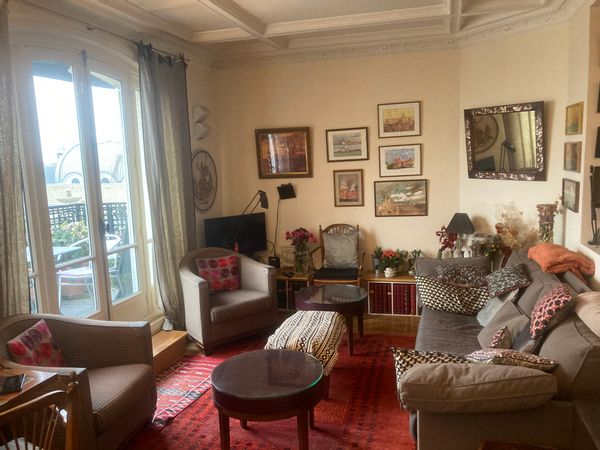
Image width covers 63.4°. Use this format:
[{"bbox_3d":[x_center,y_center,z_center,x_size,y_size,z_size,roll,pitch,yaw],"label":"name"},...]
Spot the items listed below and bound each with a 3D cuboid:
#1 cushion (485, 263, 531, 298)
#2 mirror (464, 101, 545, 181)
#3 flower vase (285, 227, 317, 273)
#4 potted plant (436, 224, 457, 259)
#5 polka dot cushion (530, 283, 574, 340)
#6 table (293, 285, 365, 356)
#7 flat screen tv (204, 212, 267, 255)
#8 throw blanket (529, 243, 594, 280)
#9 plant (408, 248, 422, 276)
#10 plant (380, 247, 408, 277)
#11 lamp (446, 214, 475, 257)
[{"bbox_3d":[1.585,0.432,3.712,0.330,0.110,0.290,-22,24,10],"label":"cushion"},{"bbox_3d":[1.776,-0.711,4.242,0.040,0.641,0.782,-14,13,-29],"label":"mirror"},{"bbox_3d":[0.005,0.283,5.198,0.307,0.487,0.277,0,8,17],"label":"flower vase"},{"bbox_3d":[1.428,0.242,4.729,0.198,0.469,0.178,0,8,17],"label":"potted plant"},{"bbox_3d":[1.506,0.509,2.913,0.130,0.350,0.360,33,16,9],"label":"polka dot cushion"},{"bbox_3d":[0.269,0.797,4.096,0.605,0.440,0.605,-2,8,0],"label":"table"},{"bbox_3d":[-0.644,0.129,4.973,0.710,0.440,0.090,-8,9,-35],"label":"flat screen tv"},{"bbox_3d":[1.761,0.240,3.281,0.356,0.178,0.446,0,8,17],"label":"throw blanket"},{"bbox_3d":[1.158,0.390,4.865,0.158,0.273,0.158,0,8,17],"label":"plant"},{"bbox_3d":[0.957,0.389,4.915,0.257,0.277,0.218,0,8,17],"label":"plant"},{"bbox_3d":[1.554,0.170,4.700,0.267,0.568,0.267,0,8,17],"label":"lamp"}]

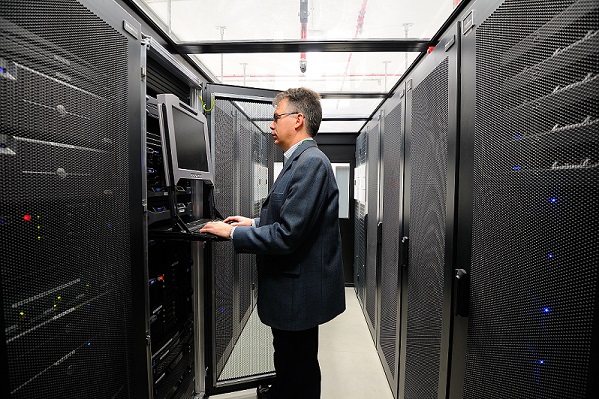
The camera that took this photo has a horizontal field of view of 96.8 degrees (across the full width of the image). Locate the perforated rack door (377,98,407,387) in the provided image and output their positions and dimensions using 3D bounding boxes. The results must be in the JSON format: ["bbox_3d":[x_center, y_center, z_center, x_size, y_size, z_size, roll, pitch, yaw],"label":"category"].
[{"bbox_3d":[0.655,0.294,1.898,0.045,1.973,0.591,0,4,4],"label":"perforated rack door"}]

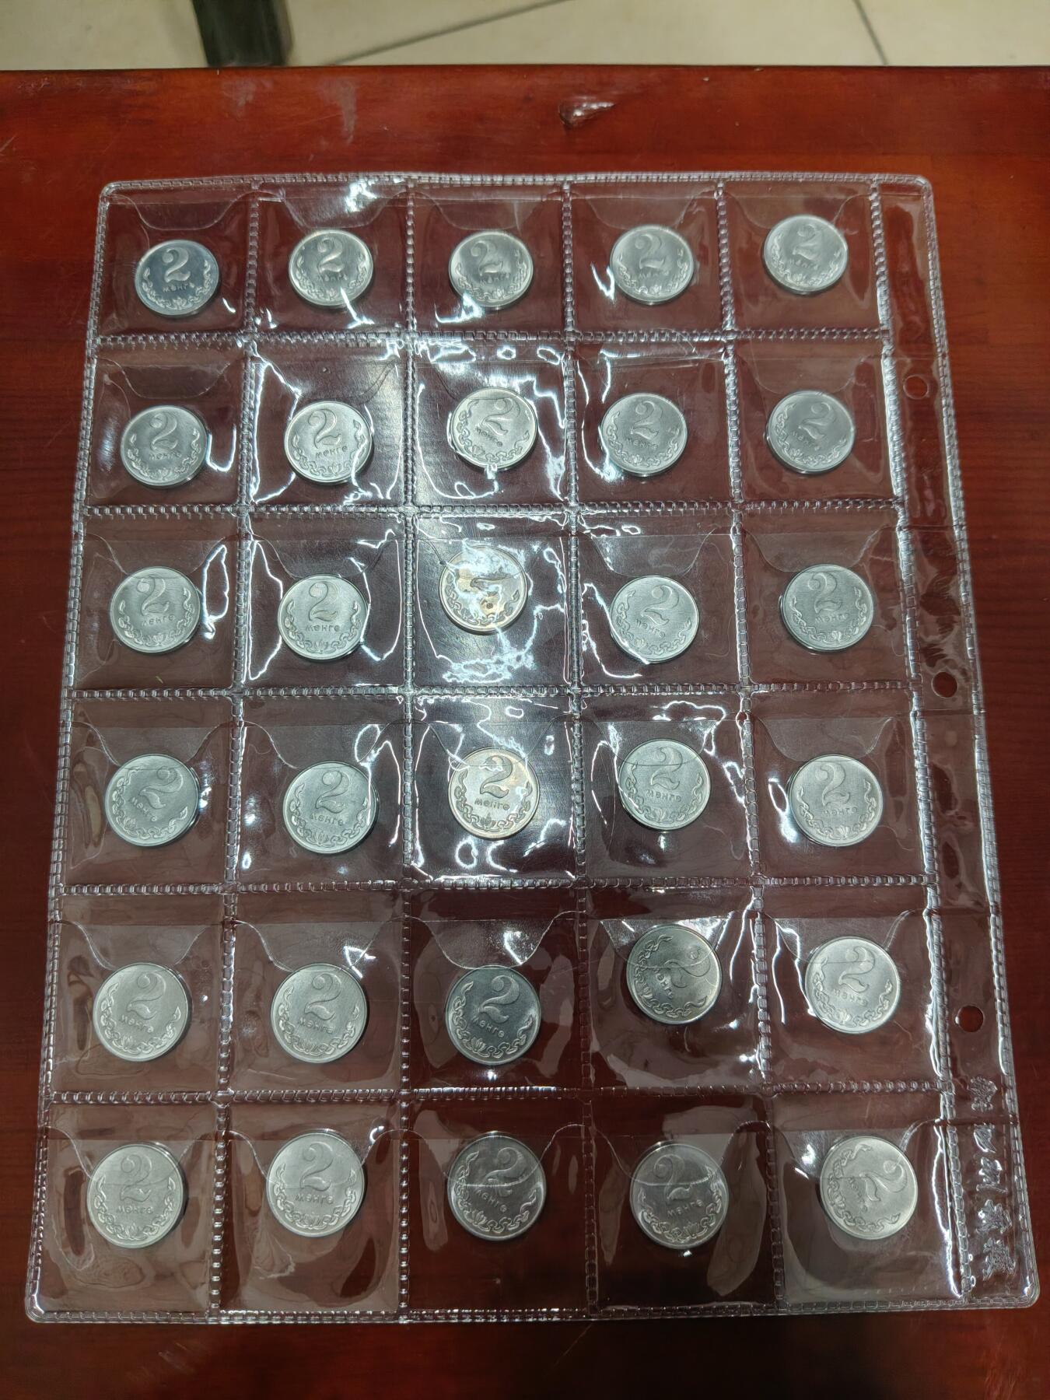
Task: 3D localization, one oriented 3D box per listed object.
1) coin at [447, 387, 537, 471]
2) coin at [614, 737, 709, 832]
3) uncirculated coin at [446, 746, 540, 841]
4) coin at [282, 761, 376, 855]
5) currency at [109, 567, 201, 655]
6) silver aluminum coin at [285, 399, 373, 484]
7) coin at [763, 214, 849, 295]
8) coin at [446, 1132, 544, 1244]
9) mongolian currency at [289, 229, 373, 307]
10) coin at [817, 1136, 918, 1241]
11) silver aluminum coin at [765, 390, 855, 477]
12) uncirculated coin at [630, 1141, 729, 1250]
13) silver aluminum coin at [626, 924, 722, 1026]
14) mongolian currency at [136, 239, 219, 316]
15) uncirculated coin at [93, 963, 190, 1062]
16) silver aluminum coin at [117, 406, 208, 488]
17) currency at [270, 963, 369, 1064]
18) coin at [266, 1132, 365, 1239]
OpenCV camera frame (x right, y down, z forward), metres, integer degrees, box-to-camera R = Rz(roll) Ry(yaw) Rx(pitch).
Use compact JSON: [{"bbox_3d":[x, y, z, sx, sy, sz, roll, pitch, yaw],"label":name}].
[{"bbox_3d":[-0.008,-0.061,0.239,0.020,0.002,0.020,0,80,0],"label":"coin"},{"bbox_3d":[0.030,0.018,0.224,0.020,0.002,0.020,0,80,0],"label":"coin"},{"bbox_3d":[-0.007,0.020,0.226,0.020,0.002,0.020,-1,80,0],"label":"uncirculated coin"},{"bbox_3d":[-0.042,0.023,0.223,0.020,0.002,0.020,0,80,0],"label":"coin"},{"bbox_3d":[-0.081,-0.019,0.230,0.020,0.001,0.020,-1,80,0],"label":"currency"},{"bbox_3d":[-0.044,-0.058,0.237,0.020,0.001,0.020,-1,80,0],"label":"silver aluminum coin"},{"bbox_3d":[0.065,-0.104,0.246,0.020,0.001,0.020,-1,80,0],"label":"coin"},{"bbox_3d":[-0.006,0.097,0.210,0.020,0.002,0.020,0,80,0],"label":"coin"},{"bbox_3d":[-0.045,-0.100,0.244,0.020,0.001,0.020,-1,80,0],"label":"mongolian currency"},{"bbox_3d":[0.069,0.098,0.213,0.020,0.002,0.020,-1,80,0],"label":"coin"},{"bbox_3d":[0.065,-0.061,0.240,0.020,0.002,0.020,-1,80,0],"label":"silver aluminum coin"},{"bbox_3d":[0.031,0.099,0.210,0.020,0.001,0.020,-1,80,0],"label":"uncirculated coin"},{"bbox_3d":[0.031,0.057,0.220,0.020,0.002,0.020,-1,80,0],"label":"silver aluminum coin"},{"bbox_3d":[-0.080,-0.098,0.244,0.020,0.001,0.020,-1,80,0],"label":"mongolian currency"},{"bbox_3d":[-0.079,0.064,0.216,0.020,0.002,0.020,0,80,0],"label":"uncirculated coin"},{"bbox_3d":[-0.082,-0.057,0.237,0.020,0.002,0.020,0,80,0],"label":"silver aluminum coin"},{"bbox_3d":[-0.042,0.064,0.216,0.020,0.002,0.020,0,80,0],"label":"currency"},{"bbox_3d":[-0.042,0.097,0.210,0.020,0.002,0.020,0,80,0],"label":"coin"}]

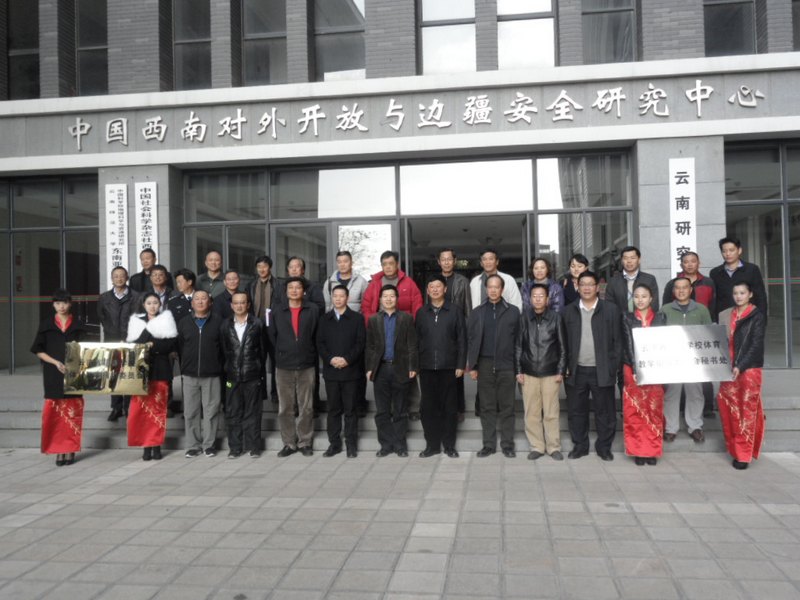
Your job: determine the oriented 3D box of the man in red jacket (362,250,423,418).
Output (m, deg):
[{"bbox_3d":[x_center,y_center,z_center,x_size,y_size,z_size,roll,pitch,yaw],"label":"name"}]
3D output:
[{"bbox_3d":[-0.082,0.370,8.023,0.620,1.814,0.380,-1,-1,8],"label":"man in red jacket"}]

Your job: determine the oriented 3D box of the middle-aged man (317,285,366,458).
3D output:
[{"bbox_3d":[-0.583,0.693,7.367,0.478,1.696,0.350,-1,-1,2],"label":"middle-aged man"}]

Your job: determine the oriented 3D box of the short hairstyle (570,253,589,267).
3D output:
[{"bbox_3d":[1.954,-0.415,8.073,0.200,0.190,0.220,-1,-1,8],"label":"short hairstyle"}]

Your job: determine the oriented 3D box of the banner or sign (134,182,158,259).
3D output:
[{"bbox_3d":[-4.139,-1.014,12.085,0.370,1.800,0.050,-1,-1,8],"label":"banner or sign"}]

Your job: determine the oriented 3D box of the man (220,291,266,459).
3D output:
[{"bbox_3d":[-1.587,0.737,7.451,0.463,1.655,0.340,-1,-1,-3],"label":"man"}]

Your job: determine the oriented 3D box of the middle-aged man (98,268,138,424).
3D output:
[{"bbox_3d":[-3.204,0.482,8.447,0.520,1.730,0.300,-1,-1,-4],"label":"middle-aged man"}]

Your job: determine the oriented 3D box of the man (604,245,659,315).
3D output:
[{"bbox_3d":[2.445,0.332,7.810,0.539,1.796,0.340,-1,-1,14],"label":"man"}]

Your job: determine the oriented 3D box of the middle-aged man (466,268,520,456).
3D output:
[{"bbox_3d":[0.911,0.618,7.131,0.530,1.748,0.330,-1,-1,10],"label":"middle-aged man"}]

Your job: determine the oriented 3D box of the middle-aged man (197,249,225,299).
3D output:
[{"bbox_3d":[-2.258,0.296,8.976,0.500,1.782,0.300,-1,-1,-8],"label":"middle-aged man"}]

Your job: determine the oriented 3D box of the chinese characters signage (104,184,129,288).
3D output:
[{"bbox_3d":[-4.688,-0.722,12.260,0.398,2.388,0.050,-1,-1,8],"label":"chinese characters signage"}]

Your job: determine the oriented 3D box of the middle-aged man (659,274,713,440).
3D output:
[{"bbox_3d":[2.791,0.559,7.202,0.516,1.567,0.350,-2,-1,19],"label":"middle-aged man"}]

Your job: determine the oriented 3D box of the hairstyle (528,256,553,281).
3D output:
[{"bbox_3d":[1.588,-0.347,8.343,0.230,0.276,0.240,-1,-1,9],"label":"hairstyle"}]

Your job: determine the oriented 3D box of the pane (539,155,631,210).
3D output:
[{"bbox_3d":[2.931,-1.872,11.806,1.479,0.839,0.060,-1,-1,8],"label":"pane"}]

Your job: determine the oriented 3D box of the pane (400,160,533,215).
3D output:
[{"bbox_3d":[1.069,-1.819,11.982,2.105,0.855,0.050,-1,-1,8],"label":"pane"}]

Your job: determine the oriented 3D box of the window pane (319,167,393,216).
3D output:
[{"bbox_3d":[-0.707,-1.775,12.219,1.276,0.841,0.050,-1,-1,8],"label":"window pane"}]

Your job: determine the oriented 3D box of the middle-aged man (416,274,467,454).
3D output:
[{"bbox_3d":[0.406,0.640,7.244,0.480,1.773,0.300,-1,-1,10],"label":"middle-aged man"}]

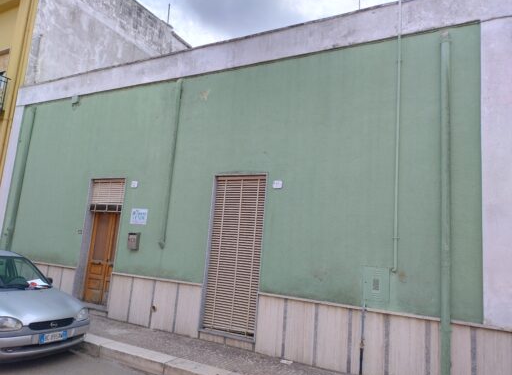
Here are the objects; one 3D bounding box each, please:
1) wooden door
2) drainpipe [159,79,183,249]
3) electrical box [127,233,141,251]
[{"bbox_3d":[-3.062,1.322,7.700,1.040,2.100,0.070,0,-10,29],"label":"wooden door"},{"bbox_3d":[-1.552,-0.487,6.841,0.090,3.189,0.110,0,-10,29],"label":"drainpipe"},{"bbox_3d":[-2.292,1.019,6.984,0.220,0.305,0.085,0,-10,29],"label":"electrical box"}]

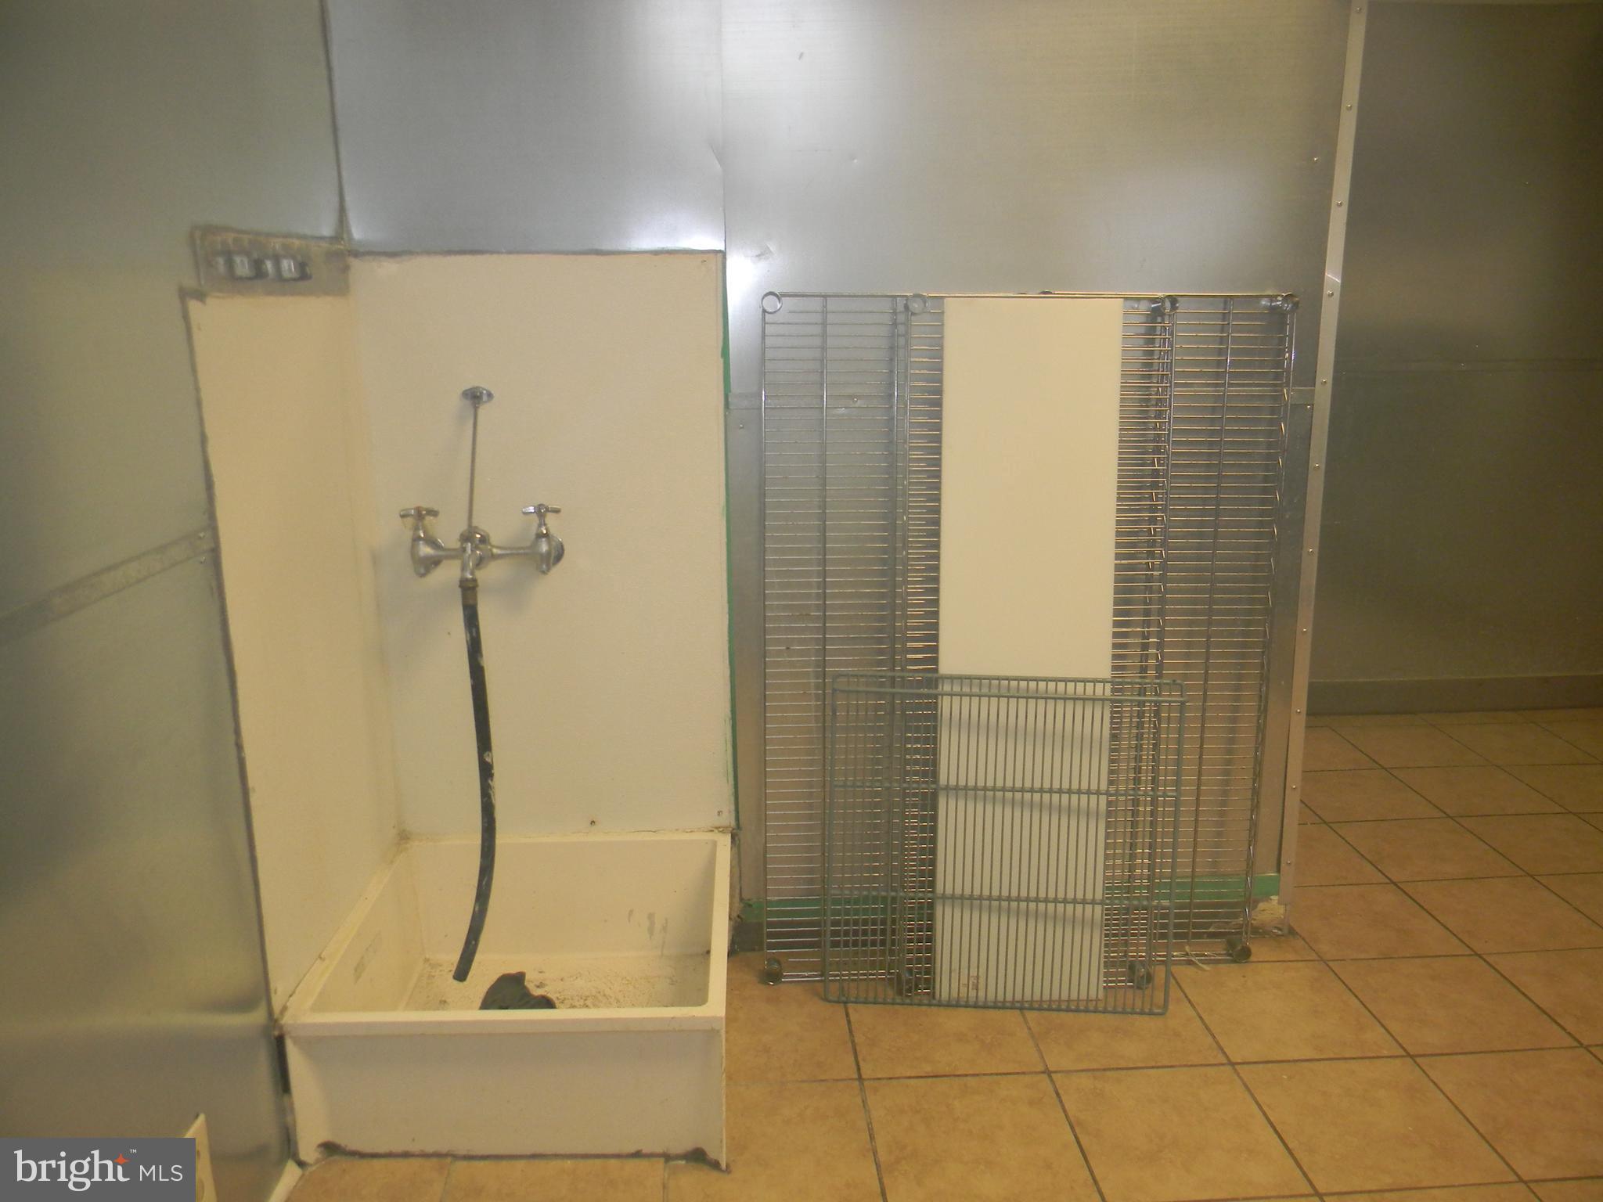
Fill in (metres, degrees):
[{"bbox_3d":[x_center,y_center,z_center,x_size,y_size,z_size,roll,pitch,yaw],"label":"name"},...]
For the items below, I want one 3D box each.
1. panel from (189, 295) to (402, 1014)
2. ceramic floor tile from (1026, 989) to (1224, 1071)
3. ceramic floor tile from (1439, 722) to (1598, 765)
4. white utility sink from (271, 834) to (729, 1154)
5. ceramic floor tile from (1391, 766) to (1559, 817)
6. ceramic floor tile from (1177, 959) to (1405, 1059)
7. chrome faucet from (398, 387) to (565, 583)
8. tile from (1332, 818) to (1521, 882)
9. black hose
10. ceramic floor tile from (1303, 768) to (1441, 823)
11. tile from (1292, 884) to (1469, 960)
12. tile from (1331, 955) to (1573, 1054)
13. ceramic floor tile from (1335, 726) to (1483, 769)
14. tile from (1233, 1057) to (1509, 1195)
[{"bbox_3d":[-0.731,0.035,1.964,0.012,0.976,0.622,0,15,-2],"label":"panel"},{"bbox_3d":[0.541,0.729,2.263,0.302,0.010,0.302,-1,15,-5],"label":"ceramic floor tile"},{"bbox_3d":[1.962,0.397,3.561,0.302,0.010,0.302,-1,15,-5],"label":"ceramic floor tile"},{"bbox_3d":[-0.428,0.632,2.155,0.612,0.253,0.610,0,14,-2],"label":"white utility sink"},{"bbox_3d":[1.683,0.479,3.242,0.302,0.010,0.302,-1,15,-5],"label":"ceramic floor tile"},{"bbox_3d":[0.853,0.730,2.305,0.304,0.010,0.304,-1,14,-5],"label":"ceramic floor tile"},{"bbox_3d":[-0.542,-0.190,2.154,0.272,0.308,0.165,0,15,-2],"label":"chrome faucet"},{"bbox_3d":[1.416,0.565,2.949,0.304,0.010,0.304,-1,14,-5],"label":"tile"},{"bbox_3d":[-0.561,0.316,2.174,0.092,0.724,0.040,-1,14,-5],"label":"black hose"},{"bbox_3d":[1.390,0.489,3.247,0.304,0.010,0.304,-1,14,-5],"label":"ceramic floor tile"},{"bbox_3d":[1.134,0.648,2.627,0.304,0.010,0.304,-1,14,-5],"label":"tile"},{"bbox_3d":[1.159,0.724,2.330,0.304,0.010,0.304,-1,14,-5],"label":"tile"},{"bbox_3d":[1.659,0.401,3.536,0.302,0.010,0.302,-1,15,-5],"label":"ceramic floor tile"},{"bbox_3d":[0.870,0.802,1.993,0.302,0.010,0.302,-1,15,-5],"label":"tile"}]

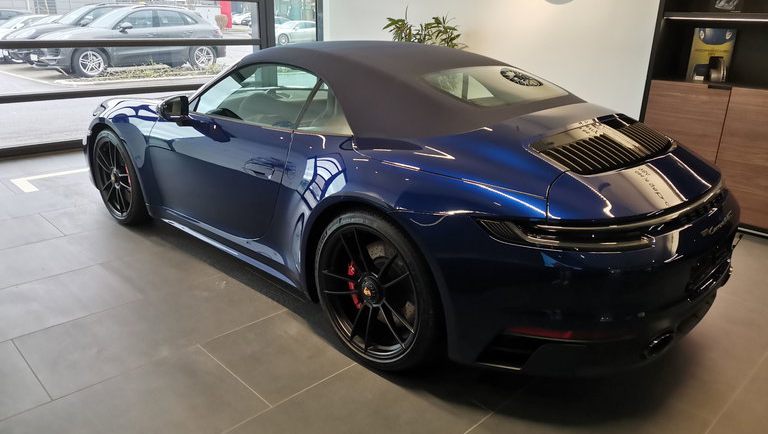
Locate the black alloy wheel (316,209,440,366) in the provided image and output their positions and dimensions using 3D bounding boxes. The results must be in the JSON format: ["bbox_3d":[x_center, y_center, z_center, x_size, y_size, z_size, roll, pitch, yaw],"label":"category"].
[{"bbox_3d":[0.019,0.284,2.483,0.715,0.715,0.300,19,26,40],"label":"black alloy wheel"}]

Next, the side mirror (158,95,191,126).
[{"bbox_3d":[-1.165,-0.577,3.182,0.150,0.170,0.225,19,26,40],"label":"side mirror"}]

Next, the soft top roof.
[{"bbox_3d":[0.161,-0.729,3.119,1.660,0.400,1.380,19,26,40],"label":"soft top roof"}]

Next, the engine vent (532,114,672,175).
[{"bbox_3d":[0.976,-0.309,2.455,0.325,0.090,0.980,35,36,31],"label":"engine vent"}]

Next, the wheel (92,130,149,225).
[{"bbox_3d":[-1.783,-0.293,4.040,0.680,0.680,0.245,19,26,40],"label":"wheel"}]

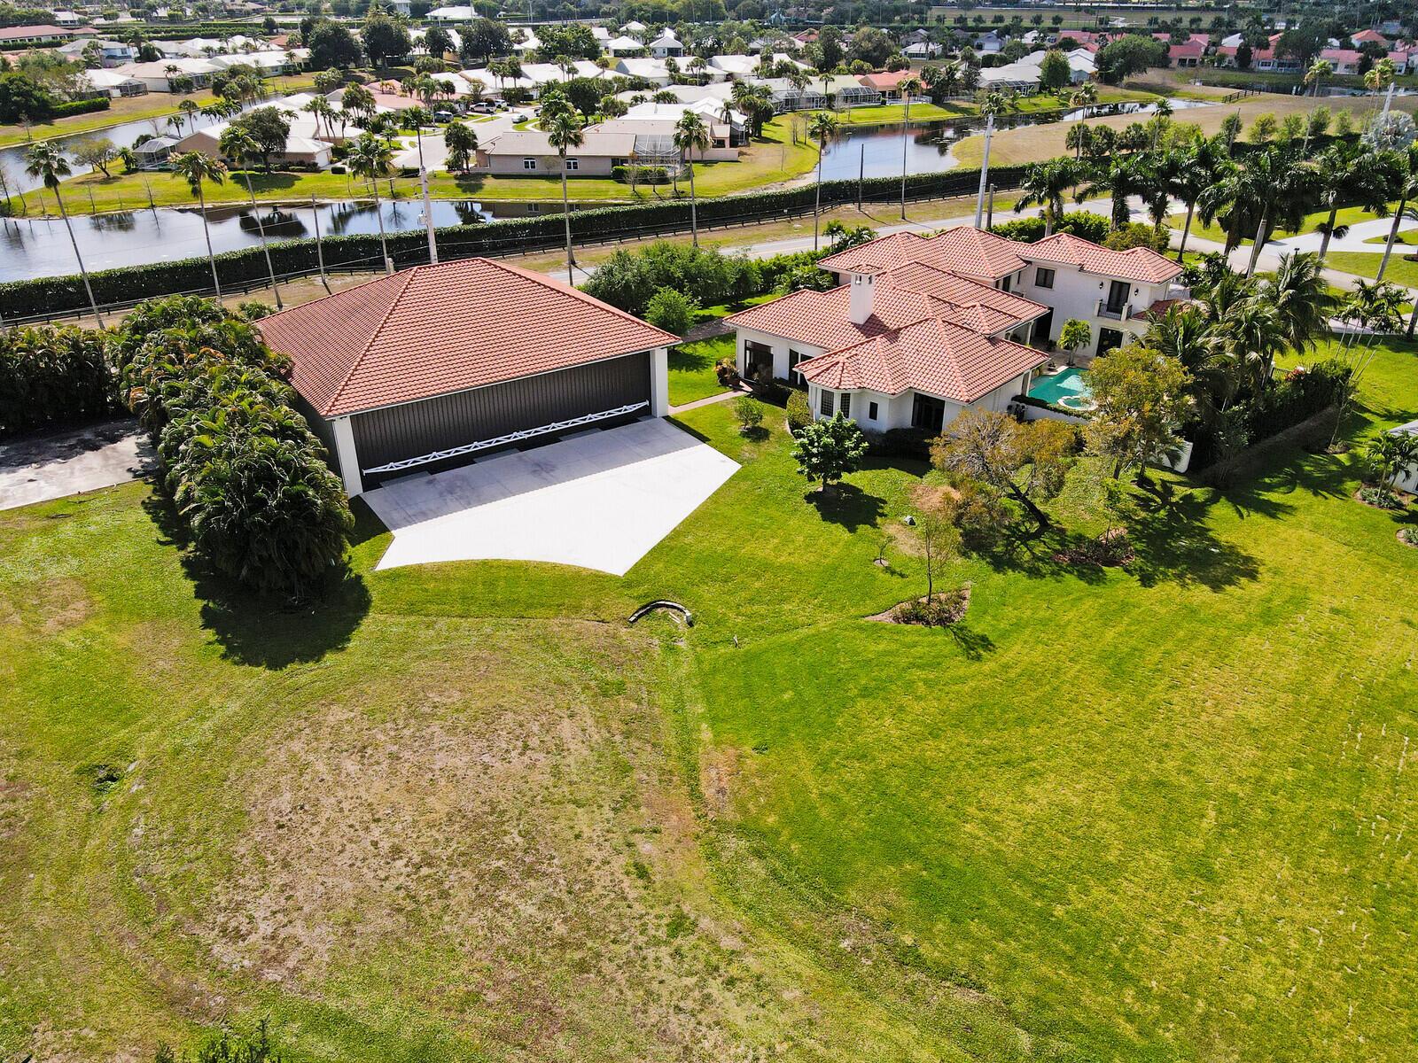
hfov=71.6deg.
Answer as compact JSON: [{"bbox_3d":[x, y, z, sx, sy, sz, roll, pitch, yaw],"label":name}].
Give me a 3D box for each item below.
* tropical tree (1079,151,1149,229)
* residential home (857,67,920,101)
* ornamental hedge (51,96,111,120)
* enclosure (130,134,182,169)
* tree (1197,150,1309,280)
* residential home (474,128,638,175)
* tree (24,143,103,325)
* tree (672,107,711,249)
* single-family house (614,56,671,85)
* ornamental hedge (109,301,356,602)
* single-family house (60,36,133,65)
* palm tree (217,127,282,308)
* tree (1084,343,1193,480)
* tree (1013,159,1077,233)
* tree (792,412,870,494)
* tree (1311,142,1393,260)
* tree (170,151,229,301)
[{"bbox_3d":[44.625,-36.403,107.473,7.000,9.600,7.000,0,30,0],"label":"tropical tree"},{"bbox_3d":[39.300,-98.546,216.053,14.000,5.000,14.500,-8,32,-13],"label":"residential home"},{"bbox_3d":[-124.771,-84.166,195.322,2.200,2.100,12.800,10,32,17],"label":"ornamental hedge"},{"bbox_3d":[-84.155,-59.065,152.357,8.500,4.200,8.500,2,30,4],"label":"enclosure"},{"bbox_3d":[52.152,-30.082,94.032,9.000,12.300,9.000,0,31,0],"label":"tree"},{"bbox_3d":[-22.315,-56.800,146.331,23.500,4.900,12.500,2,31,4],"label":"residential home"},{"bbox_3d":[-54.037,-24.752,83.597,4.000,15.200,4.000,-1,30,0],"label":"tree"},{"bbox_3d":[-1.720,-37.403,105.130,4.000,13.700,4.000,0,31,0],"label":"tree"},{"bbox_3d":[-15.003,-121.218,259.651,13.500,6.000,20.000,-10,31,-15],"label":"single-family house"},{"bbox_3d":[-28.612,-5.882,57.812,7.300,8.100,25.000,-20,36,-30],"label":"ornamental hedge"},{"bbox_3d":[-182.376,-143.268,294.690,22.000,7.000,18.000,-5,31,-9],"label":"single-family house"},{"bbox_3d":[-40.066,-27.677,88.196,4.000,15.400,4.000,-1,30,0],"label":"palm tree"},{"bbox_3d":[25.078,-6.692,57.435,6.200,8.400,6.200,-1,30,0],"label":"tree"},{"bbox_3d":[36.017,-34.260,103.537,6.400,9.800,6.400,0,31,0],"label":"tree"},{"bbox_3d":[7.212,-4.615,57.696,4.400,4.900,4.400,-1,30,0],"label":"tree"},{"bbox_3d":[60.627,-30.100,93.544,7.600,12.800,7.600,0,31,0],"label":"tree"},{"bbox_3d":[-43.098,-25.249,84.528,4.900,13.800,4.900,0,30,0],"label":"tree"}]

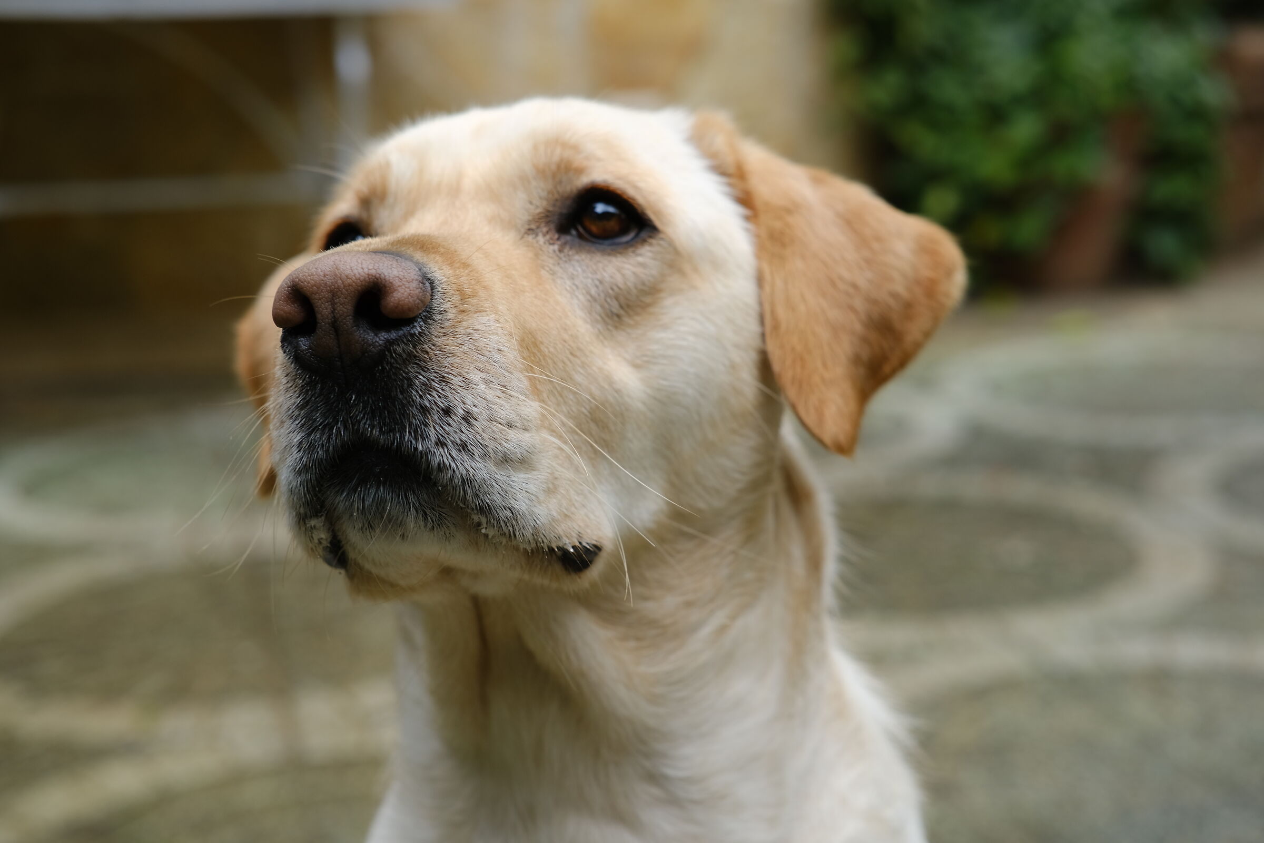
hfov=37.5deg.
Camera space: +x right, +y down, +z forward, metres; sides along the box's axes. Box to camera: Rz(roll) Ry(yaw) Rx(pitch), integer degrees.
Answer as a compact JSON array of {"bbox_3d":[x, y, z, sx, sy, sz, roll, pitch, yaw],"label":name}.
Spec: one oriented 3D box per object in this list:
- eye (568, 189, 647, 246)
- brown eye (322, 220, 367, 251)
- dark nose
[{"bbox_3d":[-0.007,-0.061,0.555,0.023,0.016,0.013,-4,-4,5],"label":"eye"},{"bbox_3d":[-0.088,-0.055,0.578,0.022,0.016,0.013,-5,-6,25],"label":"brown eye"},{"bbox_3d":[-0.070,-0.027,0.472,0.040,0.030,0.025,-5,-5,17],"label":"dark nose"}]

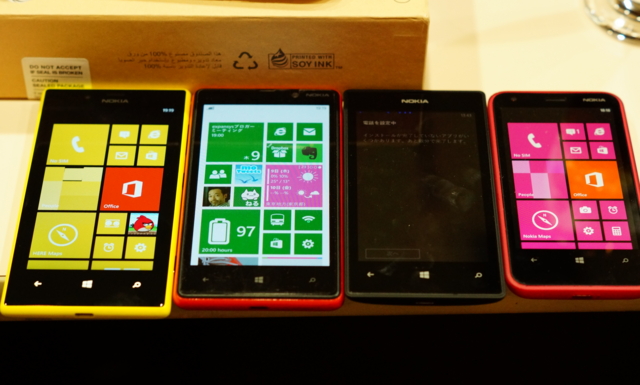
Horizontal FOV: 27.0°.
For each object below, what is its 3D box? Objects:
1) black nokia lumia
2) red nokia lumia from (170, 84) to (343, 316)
[{"bbox_3d":[0.042,0.002,0.570,0.064,0.010,0.120,1,47,0],"label":"black nokia lumia"},{"bbox_3d":[-0.024,0.001,0.570,0.069,0.010,0.124,0,47,0],"label":"red nokia lumia"}]

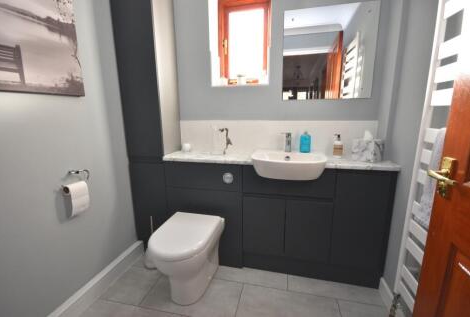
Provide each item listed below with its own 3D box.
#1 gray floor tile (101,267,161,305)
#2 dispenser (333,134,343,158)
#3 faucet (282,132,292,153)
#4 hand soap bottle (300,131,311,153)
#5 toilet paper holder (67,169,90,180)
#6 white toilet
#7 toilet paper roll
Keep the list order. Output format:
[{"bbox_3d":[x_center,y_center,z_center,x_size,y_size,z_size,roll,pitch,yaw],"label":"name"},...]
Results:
[{"bbox_3d":[-0.705,0.877,1.397,0.295,0.010,0.306,2,11,13],"label":"gray floor tile"},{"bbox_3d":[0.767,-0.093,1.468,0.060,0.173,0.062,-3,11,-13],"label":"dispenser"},{"bbox_3d":[0.390,-0.116,1.498,0.068,0.153,0.135,2,11,13],"label":"faucet"},{"bbox_3d":[0.543,-0.126,1.518,0.077,0.164,0.050,2,11,13],"label":"hand soap bottle"},{"bbox_3d":[-0.895,0.115,1.092,0.080,0.083,0.132,2,11,13],"label":"toilet paper holder"},{"bbox_3d":[-0.304,0.660,1.298,0.362,0.445,0.534,2,11,13],"label":"white toilet"},{"bbox_3d":[-0.870,0.213,1.082,0.070,0.166,0.100,2,11,13],"label":"toilet paper roll"}]

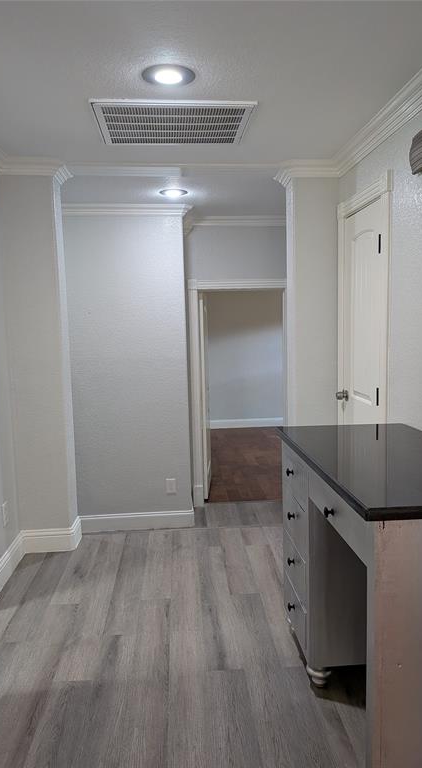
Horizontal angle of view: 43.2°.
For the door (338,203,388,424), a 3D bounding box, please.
[{"bbox_3d":[0.886,0.042,3.096,0.040,2.034,0.650,-2,6,-4],"label":"door"}]

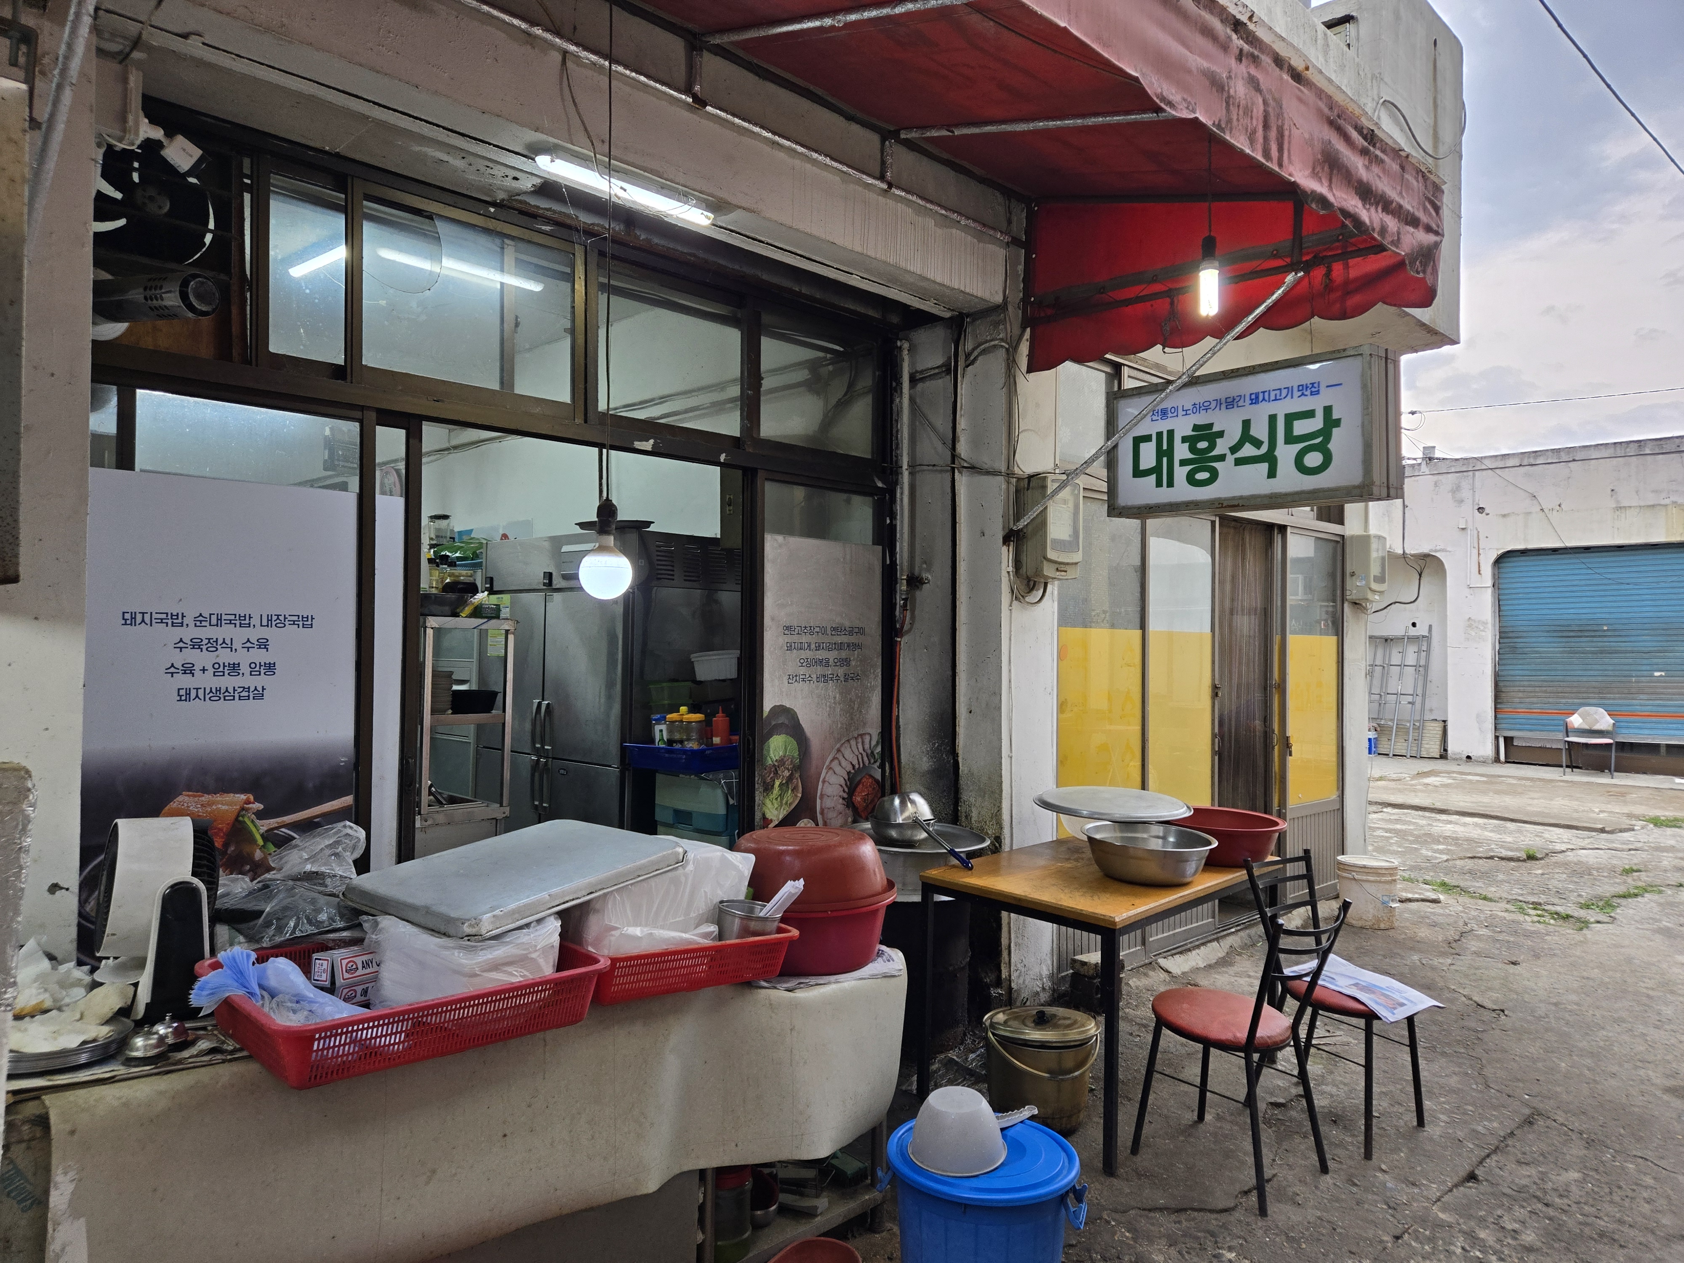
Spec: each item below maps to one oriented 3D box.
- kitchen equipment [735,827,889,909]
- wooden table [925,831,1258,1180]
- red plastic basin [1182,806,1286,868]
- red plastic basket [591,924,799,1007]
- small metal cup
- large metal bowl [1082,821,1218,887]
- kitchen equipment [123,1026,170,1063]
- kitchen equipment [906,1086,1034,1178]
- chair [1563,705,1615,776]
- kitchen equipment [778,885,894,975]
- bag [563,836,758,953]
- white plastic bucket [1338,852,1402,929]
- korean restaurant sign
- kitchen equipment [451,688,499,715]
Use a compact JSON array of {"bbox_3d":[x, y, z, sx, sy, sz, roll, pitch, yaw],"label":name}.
[{"bbox_3d":[-0.094,0.604,2.900,0.440,0.150,0.440,0,-1,0],"label":"kitchen equipment"},{"bbox_3d":[0.934,1.198,3.933,0.744,0.748,1.175,2,2,44],"label":"wooden table"},{"bbox_3d":[1.372,0.754,4.100,0.480,0.146,0.480,2,2,44],"label":"red plastic basin"},{"bbox_3d":[-0.406,0.777,2.722,0.505,0.105,0.370,1,-1,-26],"label":"red plastic basket"},{"bbox_3d":[-0.223,0.755,2.740,0.152,0.150,0.152,0,-1,-5],"label":"small metal cup"},{"bbox_3d":[1.041,0.760,3.799,0.452,0.136,0.452,1,1,0],"label":"large metal bowl"},{"bbox_3d":[-1.331,0.788,2.139,0.087,0.064,0.087,1,-1,-32],"label":"kitchen equipment"},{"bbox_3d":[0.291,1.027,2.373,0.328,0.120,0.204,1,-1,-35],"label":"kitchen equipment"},{"bbox_3d":[8.341,1.241,12.500,0.500,0.770,0.520,0,-1,40],"label":"chair"},{"bbox_3d":[-0.094,0.756,2.900,0.475,0.175,0.475,0,-1,0],"label":"kitchen equipment"},{"bbox_3d":[-0.456,0.680,2.820,0.420,0.280,0.270,1,-1,-26],"label":"bag"},{"bbox_3d":[2.788,1.382,5.920,0.322,0.335,0.322,0,-1,25],"label":"white plastic bucket"},{"bbox_3d":[1.684,-0.785,4.669,1.114,0.547,0.310,-1,-1,45],"label":"korean restaurant sign"},{"bbox_3d":[-1.428,0.268,4.300,0.230,0.100,0.230,1,-1,-18],"label":"kitchen equipment"}]

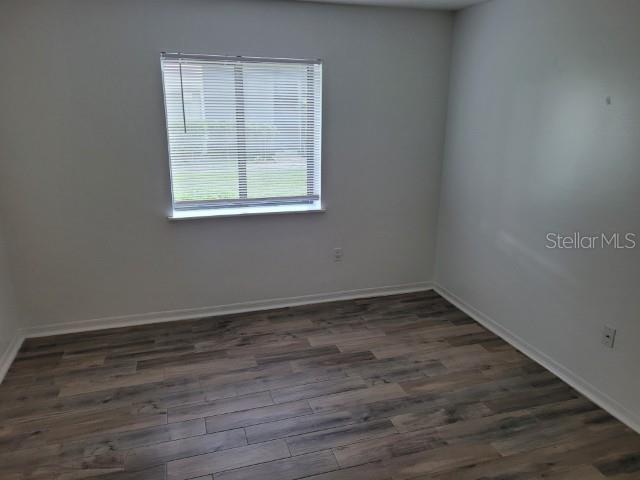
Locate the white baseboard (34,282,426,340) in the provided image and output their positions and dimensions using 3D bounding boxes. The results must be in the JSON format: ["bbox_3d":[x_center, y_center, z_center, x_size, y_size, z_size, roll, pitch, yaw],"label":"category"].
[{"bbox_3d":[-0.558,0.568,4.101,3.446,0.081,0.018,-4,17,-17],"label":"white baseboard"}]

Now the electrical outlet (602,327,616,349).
[{"bbox_3d":[1.657,0.560,2.768,0.012,0.116,0.074,-4,17,-17],"label":"electrical outlet"}]

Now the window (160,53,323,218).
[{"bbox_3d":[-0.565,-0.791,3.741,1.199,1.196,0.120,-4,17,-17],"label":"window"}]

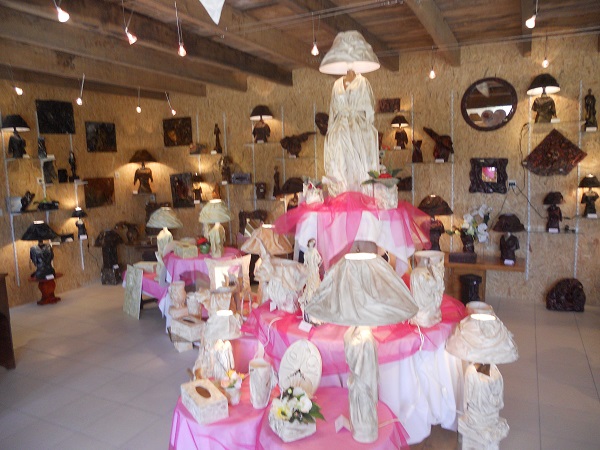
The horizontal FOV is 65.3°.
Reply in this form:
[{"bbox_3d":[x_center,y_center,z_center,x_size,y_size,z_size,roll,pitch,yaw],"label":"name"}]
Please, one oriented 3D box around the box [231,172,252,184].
[{"bbox_3d":[-0.776,-0.618,6.266,0.250,0.143,0.120,2,9,26],"label":"box"}]

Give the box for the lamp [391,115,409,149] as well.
[{"bbox_3d":[1.123,-1.047,5.270,0.200,0.375,0.200,1,8,22],"label":"lamp"}]

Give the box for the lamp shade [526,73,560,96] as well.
[{"bbox_3d":[2.451,-1.415,4.712,0.330,0.215,0.330,2,8,26],"label":"lamp shade"}]

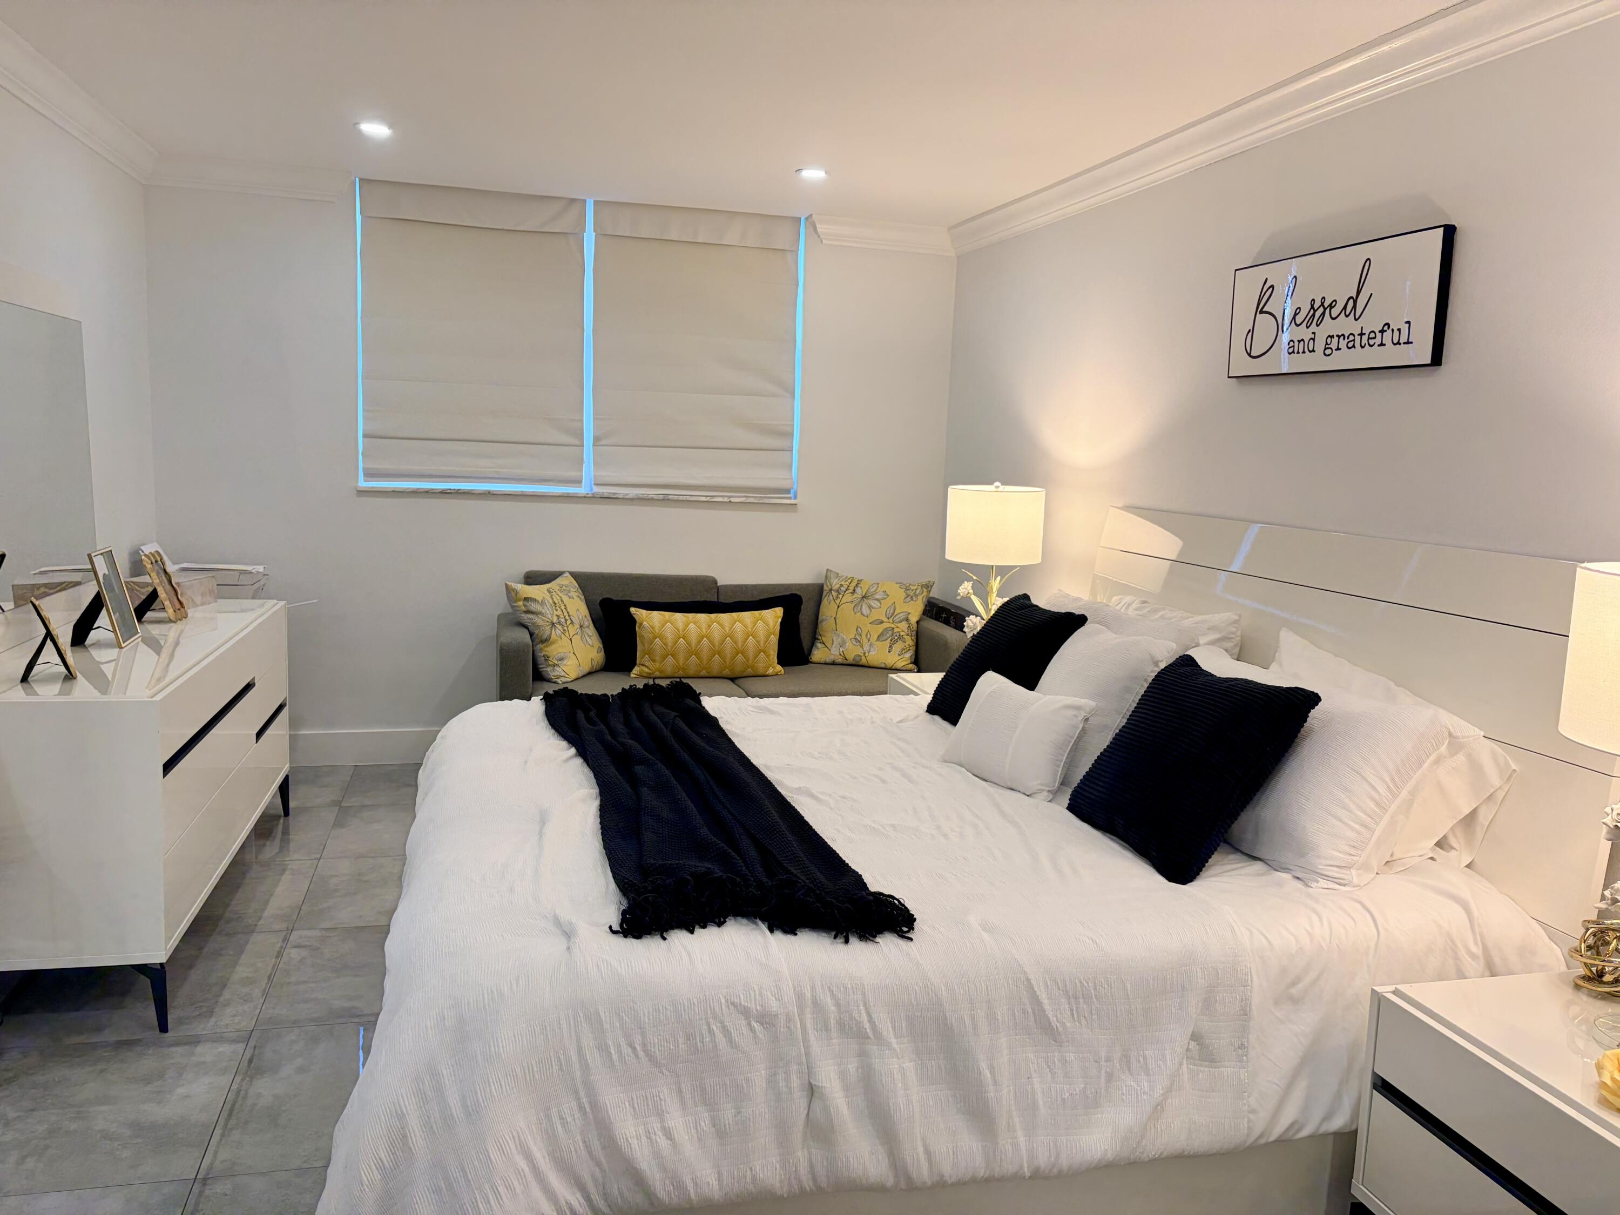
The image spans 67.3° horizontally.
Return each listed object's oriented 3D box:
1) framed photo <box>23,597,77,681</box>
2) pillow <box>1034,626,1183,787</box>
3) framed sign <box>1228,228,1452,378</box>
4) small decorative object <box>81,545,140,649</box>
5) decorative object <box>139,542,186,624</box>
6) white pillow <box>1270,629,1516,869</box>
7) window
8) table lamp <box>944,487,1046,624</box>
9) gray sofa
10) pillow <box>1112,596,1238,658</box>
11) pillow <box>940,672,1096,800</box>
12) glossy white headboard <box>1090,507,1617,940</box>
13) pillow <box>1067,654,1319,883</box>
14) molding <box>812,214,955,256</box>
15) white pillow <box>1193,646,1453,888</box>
[{"bbox_3d":[-1.916,0.072,3.067,0.118,0.205,0.165,-2,9,-31],"label":"framed photo"},{"bbox_3d":[0.704,0.240,3.161,0.170,0.450,0.470,36,-1,-16],"label":"pillow"},{"bbox_3d":[1.317,-0.752,3.100,0.038,0.303,0.780,0,8,-15],"label":"framed sign"},{"bbox_3d":[-2.051,-0.032,3.543,0.135,0.268,0.215,0,8,-15],"label":"small decorative object"},{"bbox_3d":[-2.113,-0.069,3.961,0.125,0.220,0.165,1,8,-12],"label":"decorative object"},{"bbox_3d":[1.169,0.305,2.644,0.180,0.420,0.740,21,2,-16],"label":"white pillow"},{"bbox_3d":[-0.952,-1.107,5.253,1.885,1.268,0.100,0,8,-15],"label":"window"},{"bbox_3d":[0.654,-0.063,4.387,0.370,0.770,0.370,0,8,-15],"label":"table lamp"},{"bbox_3d":[-0.263,0.330,5.135,2.030,0.860,0.880,0,8,-15],"label":"gray sofa"},{"bbox_3d":[0.947,0.167,3.558,0.180,0.430,0.770,19,3,-16],"label":"pillow"},{"bbox_3d":[0.517,0.312,3.045,0.130,0.270,0.400,34,-11,-32],"label":"pillow"},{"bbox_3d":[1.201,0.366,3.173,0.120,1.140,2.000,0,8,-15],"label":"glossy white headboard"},{"bbox_3d":[0.786,0.315,2.561,0.160,0.450,0.470,39,-2,-16],"label":"pillow"},{"bbox_3d":[0.344,-1.667,5.466,0.720,0.105,0.085,0,8,-15],"label":"molding"},{"bbox_3d":[1.035,0.343,2.731,0.200,0.460,0.660,49,-18,-28],"label":"white pillow"}]

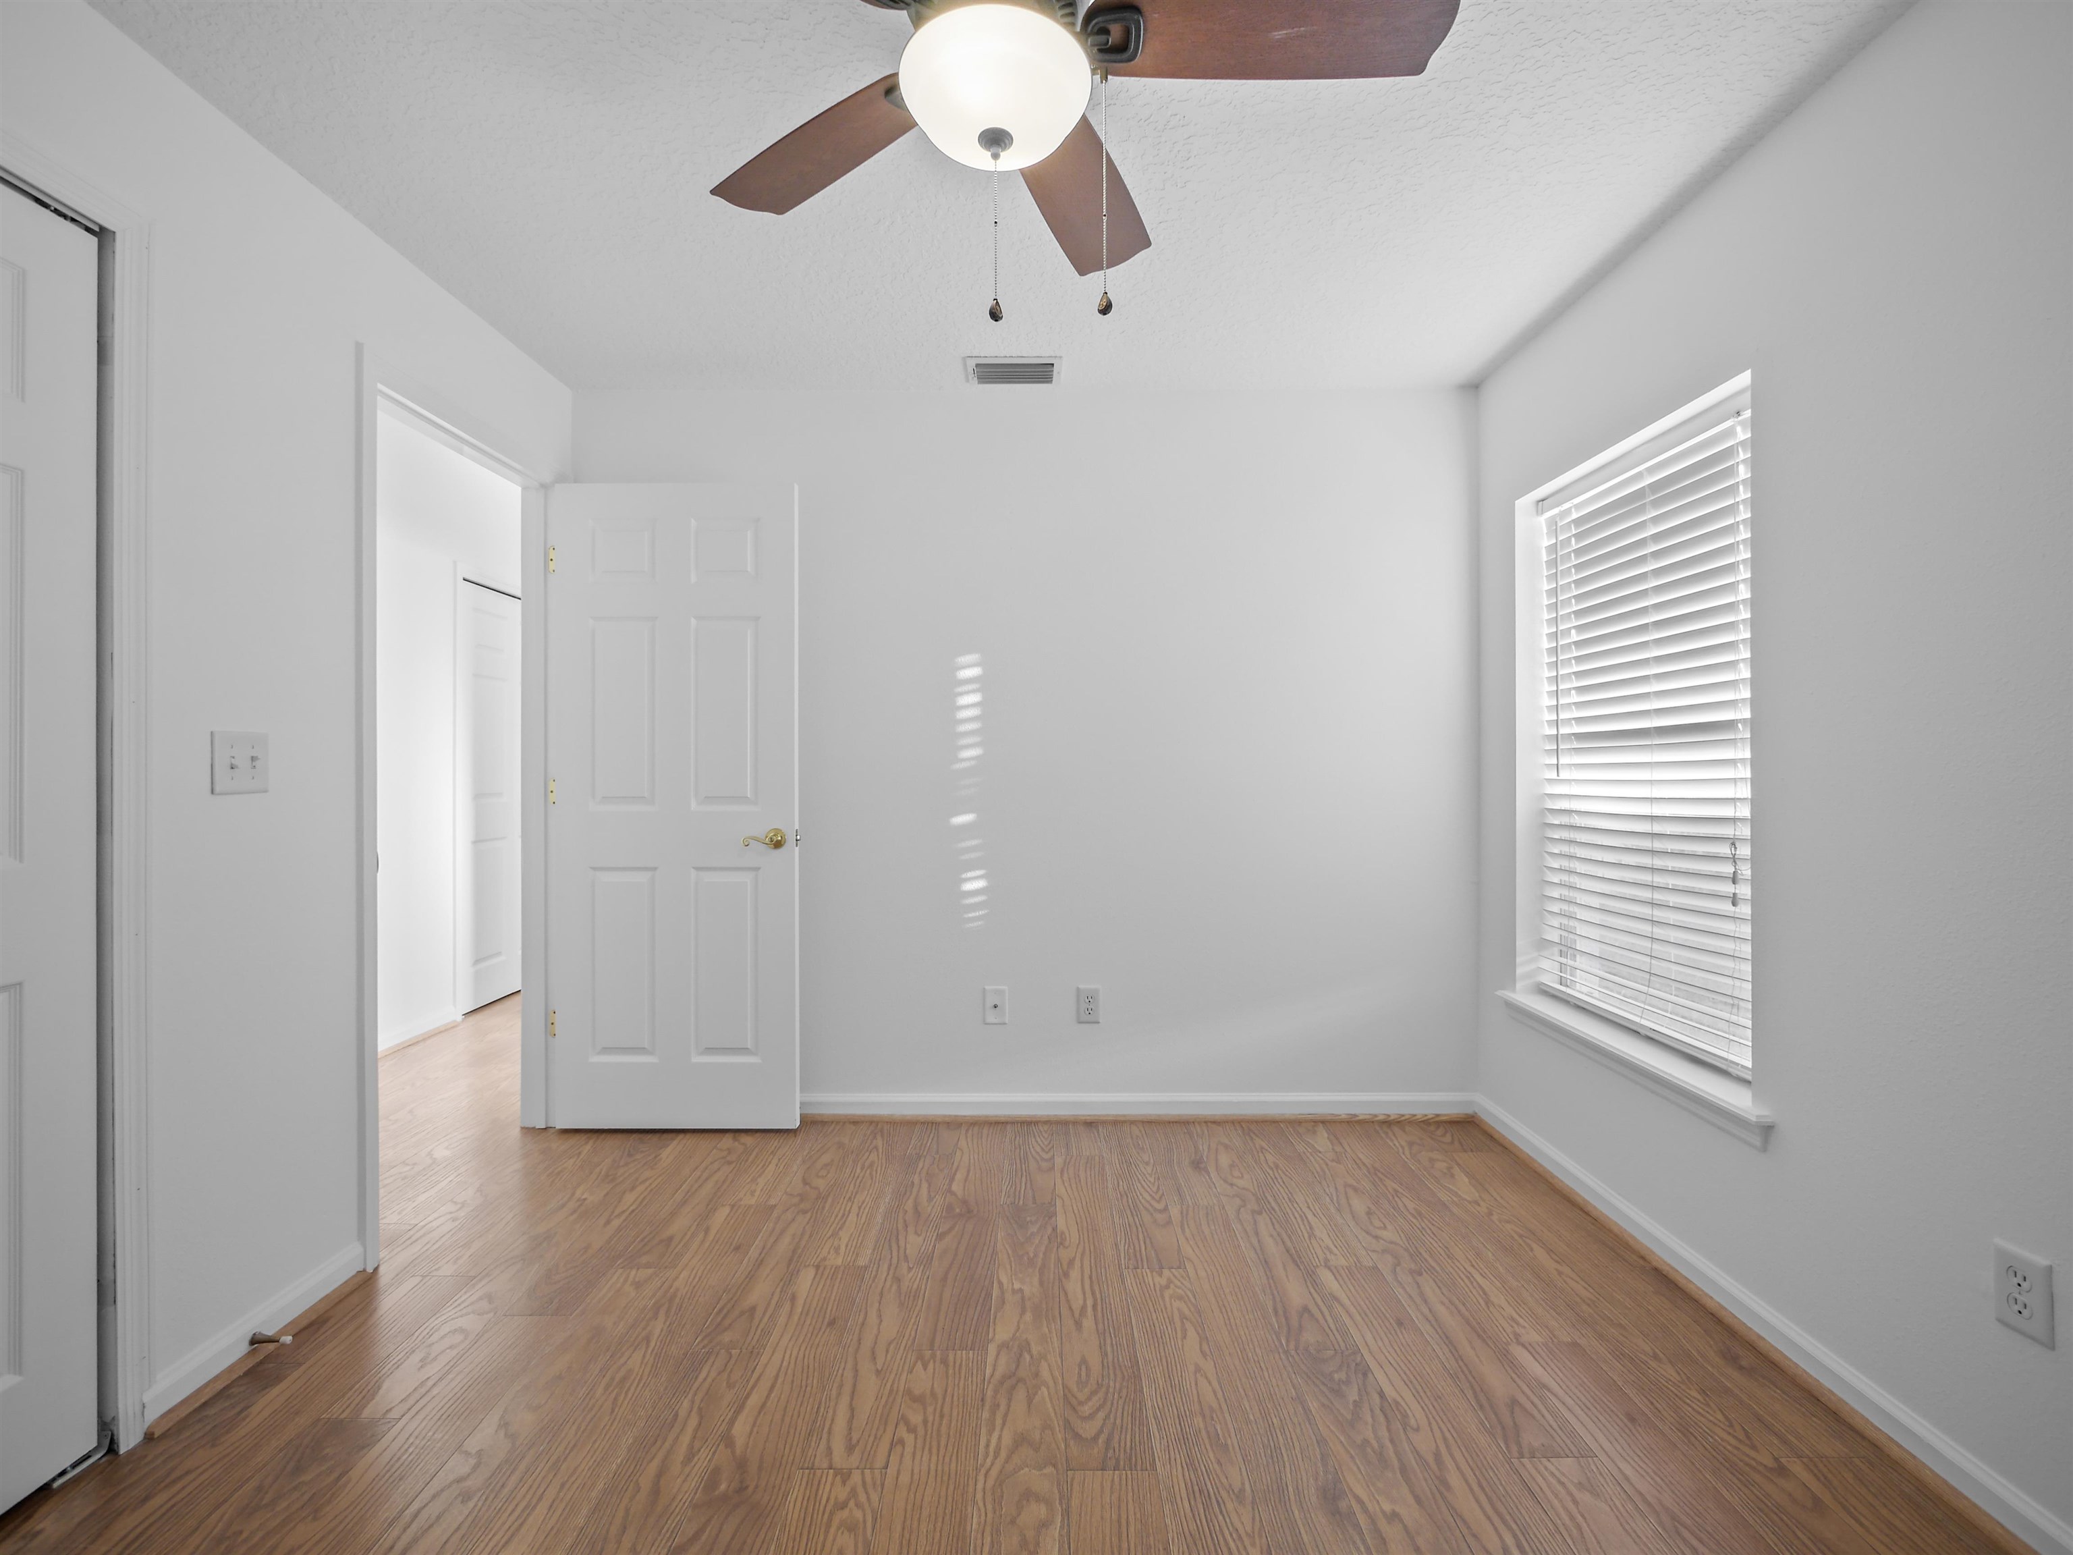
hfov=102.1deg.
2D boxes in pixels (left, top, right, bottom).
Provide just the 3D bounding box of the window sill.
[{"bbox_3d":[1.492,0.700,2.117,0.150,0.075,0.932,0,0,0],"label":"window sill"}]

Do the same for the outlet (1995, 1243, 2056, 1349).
[{"bbox_3d":[1.451,0.761,1.235,0.009,0.122,0.077,0,0,0],"label":"outlet"}]

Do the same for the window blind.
[{"bbox_3d":[1.553,-0.090,2.123,0.060,1.470,0.825,0,0,0],"label":"window blind"}]

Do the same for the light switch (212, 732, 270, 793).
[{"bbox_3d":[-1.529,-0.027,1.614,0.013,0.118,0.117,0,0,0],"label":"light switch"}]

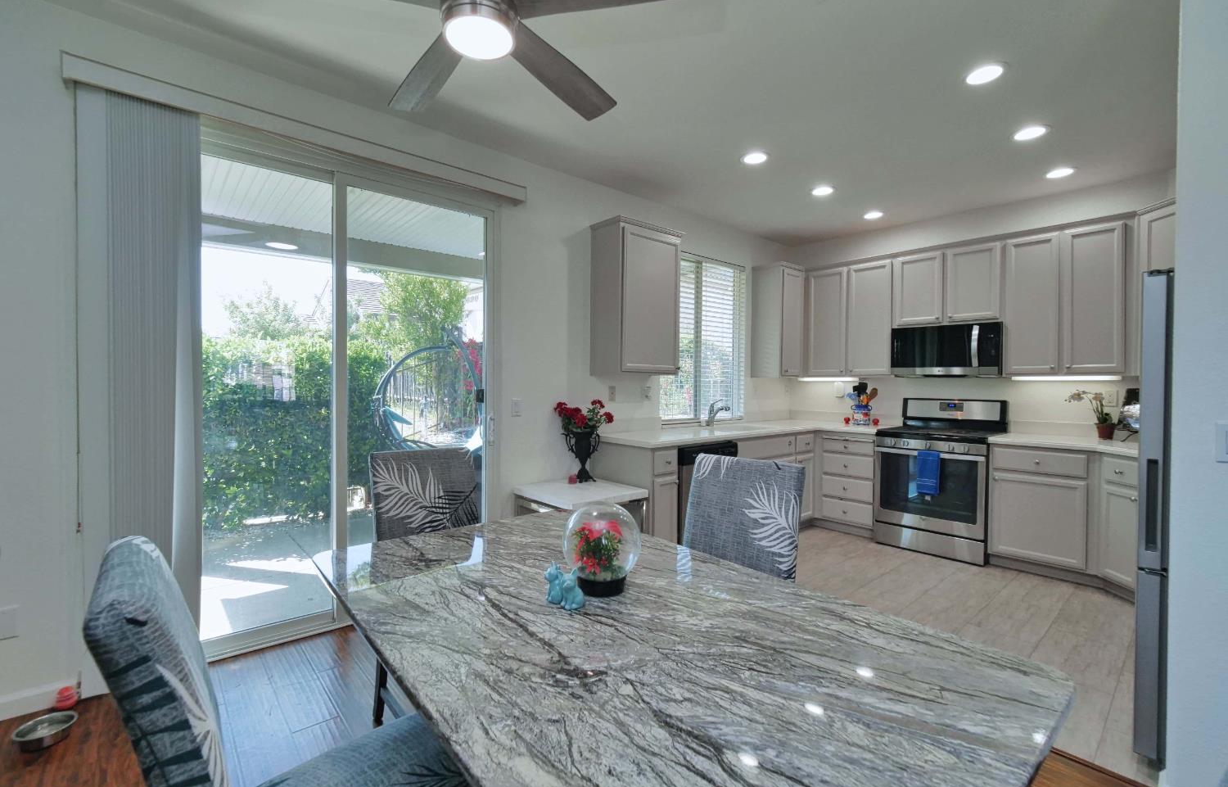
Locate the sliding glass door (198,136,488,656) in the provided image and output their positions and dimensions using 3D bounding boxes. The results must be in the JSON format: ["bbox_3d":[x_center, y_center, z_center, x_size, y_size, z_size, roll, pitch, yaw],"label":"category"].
[{"bbox_3d":[-1.449,0.030,2.689,1.750,2.425,0.110,-1,1,-40],"label":"sliding glass door"}]

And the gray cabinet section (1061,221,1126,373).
[{"bbox_3d":[3.455,-0.650,3.582,0.320,1.015,0.323,0,1,-45],"label":"gray cabinet section"}]

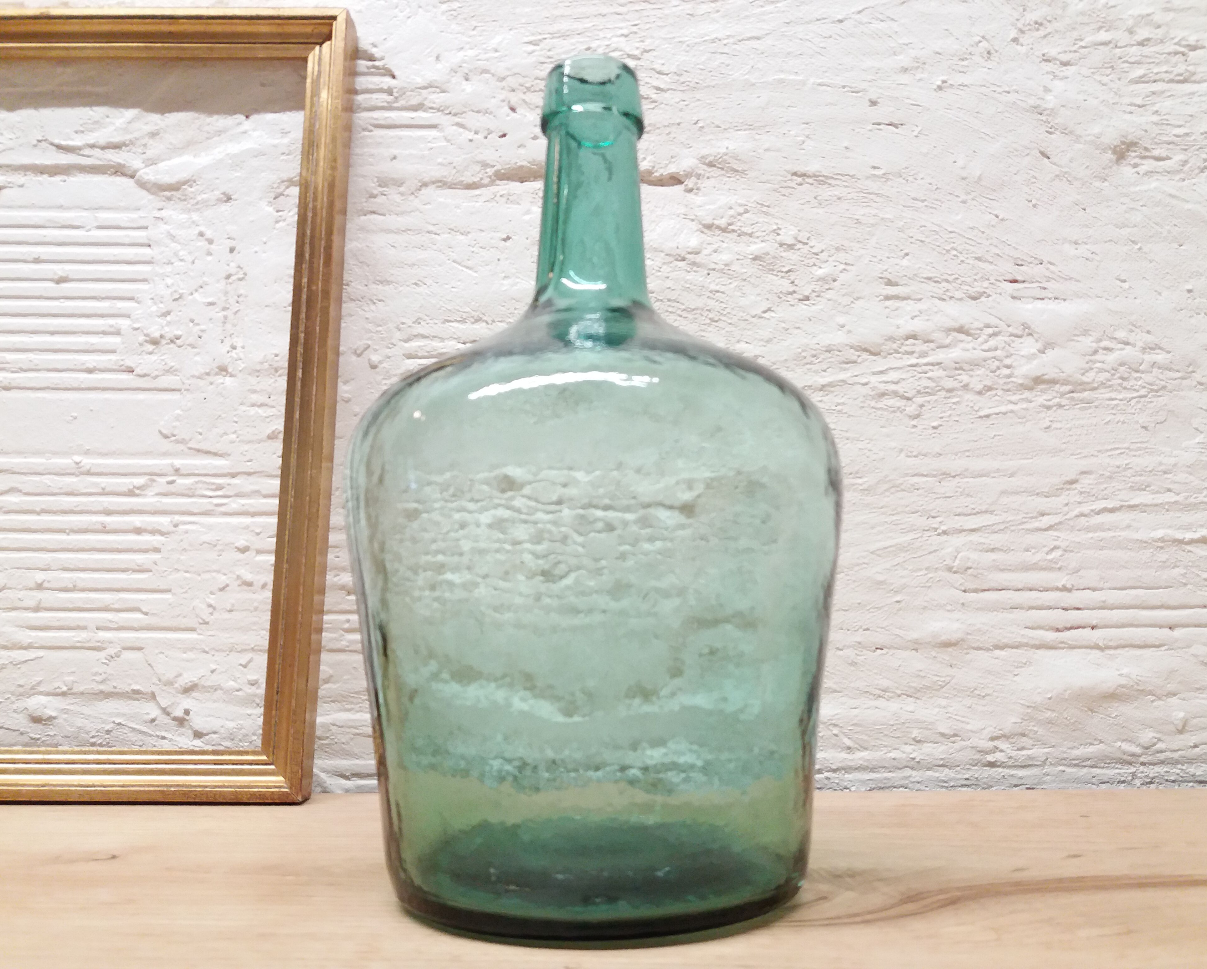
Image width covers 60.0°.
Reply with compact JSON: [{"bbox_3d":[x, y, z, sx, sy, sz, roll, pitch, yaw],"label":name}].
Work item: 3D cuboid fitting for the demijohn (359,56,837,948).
[{"bbox_3d":[-0.004,-0.010,0.407,0.187,0.315,0.187,0,-7,0],"label":"demijohn"}]

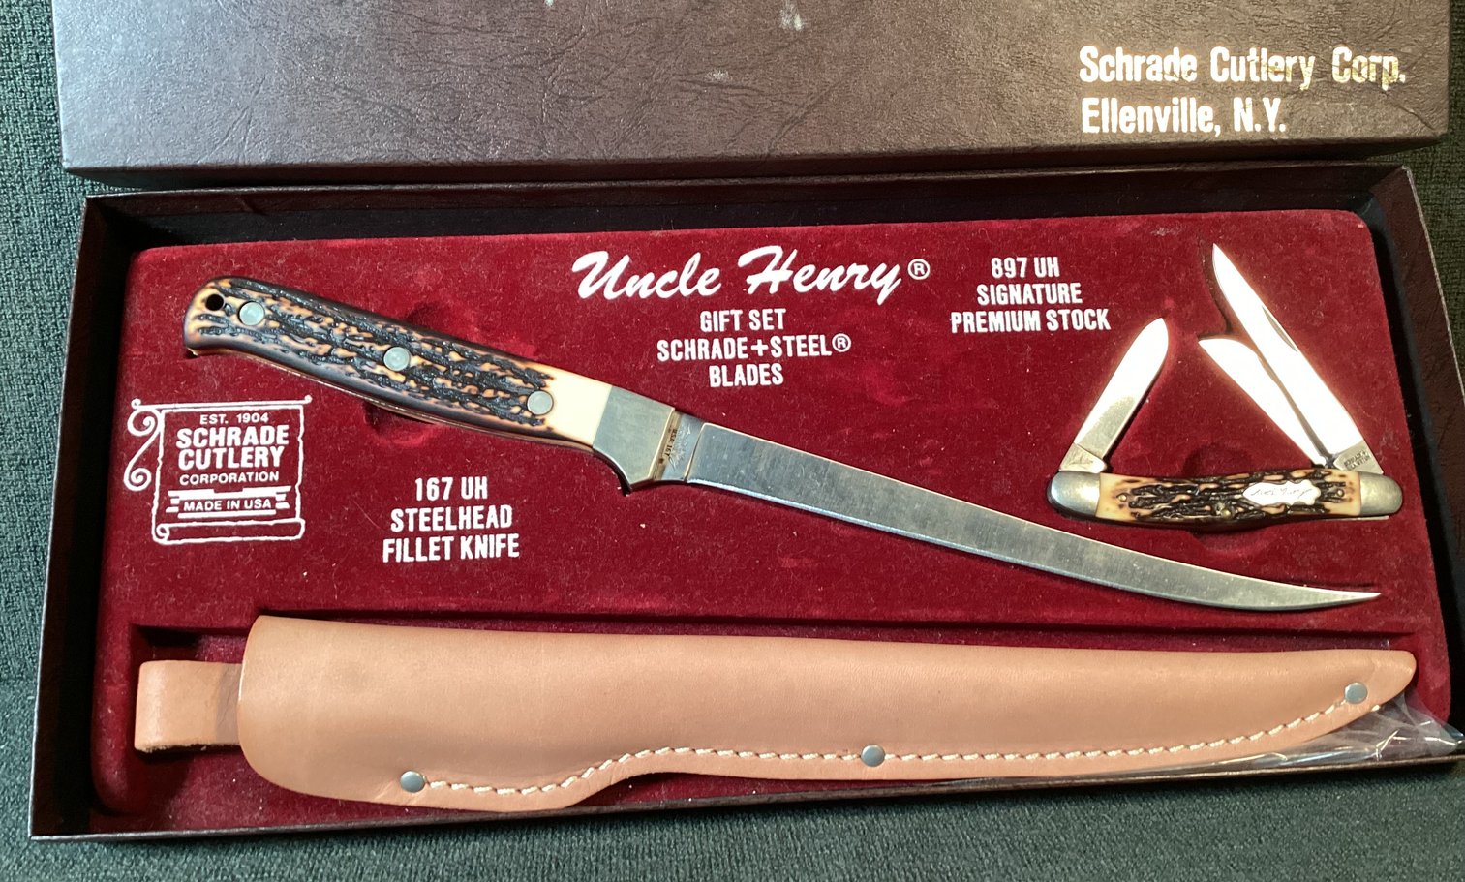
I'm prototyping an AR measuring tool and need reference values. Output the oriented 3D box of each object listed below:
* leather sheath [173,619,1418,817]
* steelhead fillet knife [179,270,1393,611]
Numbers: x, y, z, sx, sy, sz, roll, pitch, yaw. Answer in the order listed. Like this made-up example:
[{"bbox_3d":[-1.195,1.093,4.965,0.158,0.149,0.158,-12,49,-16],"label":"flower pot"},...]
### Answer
[{"bbox_3d":[0.015,0.066,0.307,0.304,0.022,0.043,2,73,-3],"label":"leather sheath"},{"bbox_3d":[0.011,0.010,0.326,0.305,0.018,0.026,15,74,1],"label":"steelhead fillet knife"}]

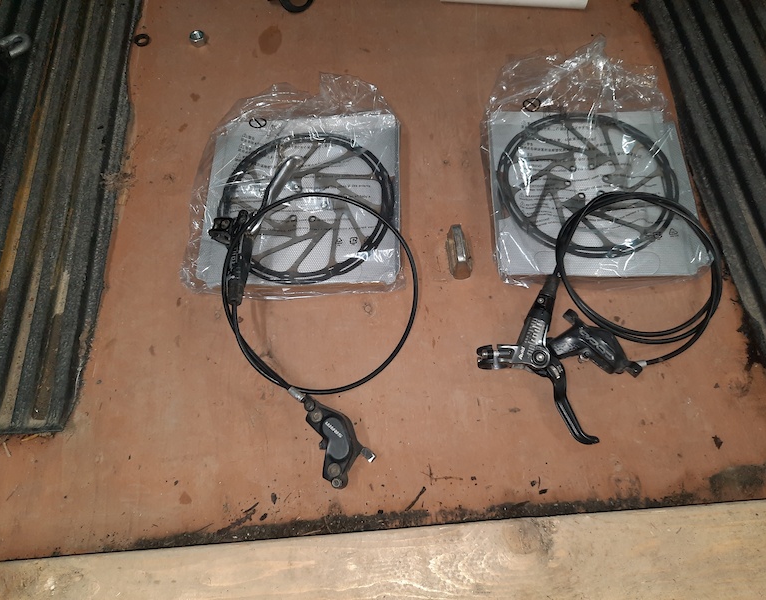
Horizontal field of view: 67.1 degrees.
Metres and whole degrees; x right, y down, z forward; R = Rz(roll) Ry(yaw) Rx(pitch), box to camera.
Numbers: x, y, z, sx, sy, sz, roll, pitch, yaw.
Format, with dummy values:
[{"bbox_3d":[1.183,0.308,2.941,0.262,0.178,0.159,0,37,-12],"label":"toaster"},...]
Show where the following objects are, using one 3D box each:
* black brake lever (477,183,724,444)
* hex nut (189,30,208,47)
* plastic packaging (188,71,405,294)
[{"bbox_3d":[0.238,0.001,0.591,0.163,0.040,0.298,37,72,16],"label":"black brake lever"},{"bbox_3d":[-0.249,-0.350,0.773,0.020,0.010,0.019,-1,66,1],"label":"hex nut"},{"bbox_3d":[-0.099,-0.143,0.670,0.234,0.026,0.296,-1,66,1],"label":"plastic packaging"}]

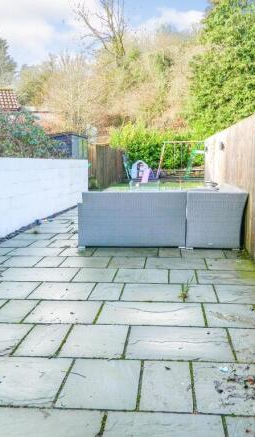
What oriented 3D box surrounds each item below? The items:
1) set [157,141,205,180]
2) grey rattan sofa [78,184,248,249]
[{"bbox_3d":[2.906,-2.895,21.035,2.900,1.900,1.400,0,8,5],"label":"set"},{"bbox_3d":[0.599,-0.098,7.362,2.530,0.840,2.150,0,8,5],"label":"grey rattan sofa"}]

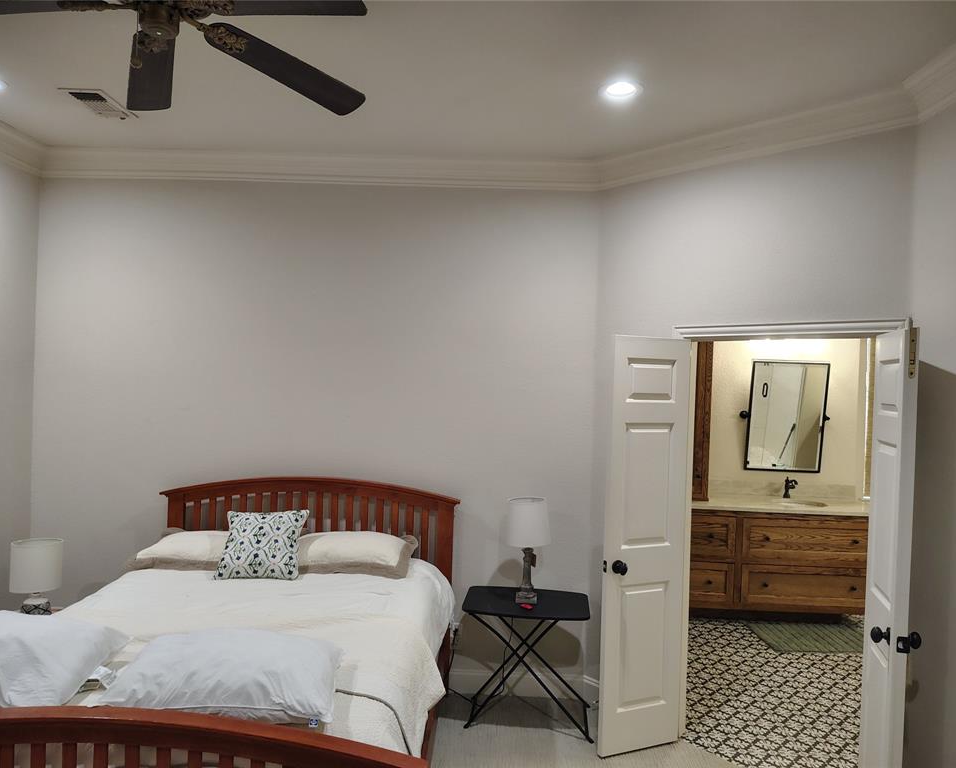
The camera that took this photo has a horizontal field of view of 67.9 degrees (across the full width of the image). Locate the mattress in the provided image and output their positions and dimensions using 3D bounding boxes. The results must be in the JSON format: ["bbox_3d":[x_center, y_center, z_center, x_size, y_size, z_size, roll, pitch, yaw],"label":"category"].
[{"bbox_3d":[-0.992,1.088,2.940,1.750,0.360,2.050,2,0,2],"label":"mattress"}]

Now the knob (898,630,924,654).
[{"bbox_3d":[1.549,0.913,2.525,0.075,0.065,0.065,2,0,22],"label":"knob"}]

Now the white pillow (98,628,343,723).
[{"bbox_3d":[-0.757,0.875,2.251,0.680,0.170,0.460,2,0,2],"label":"white pillow"}]

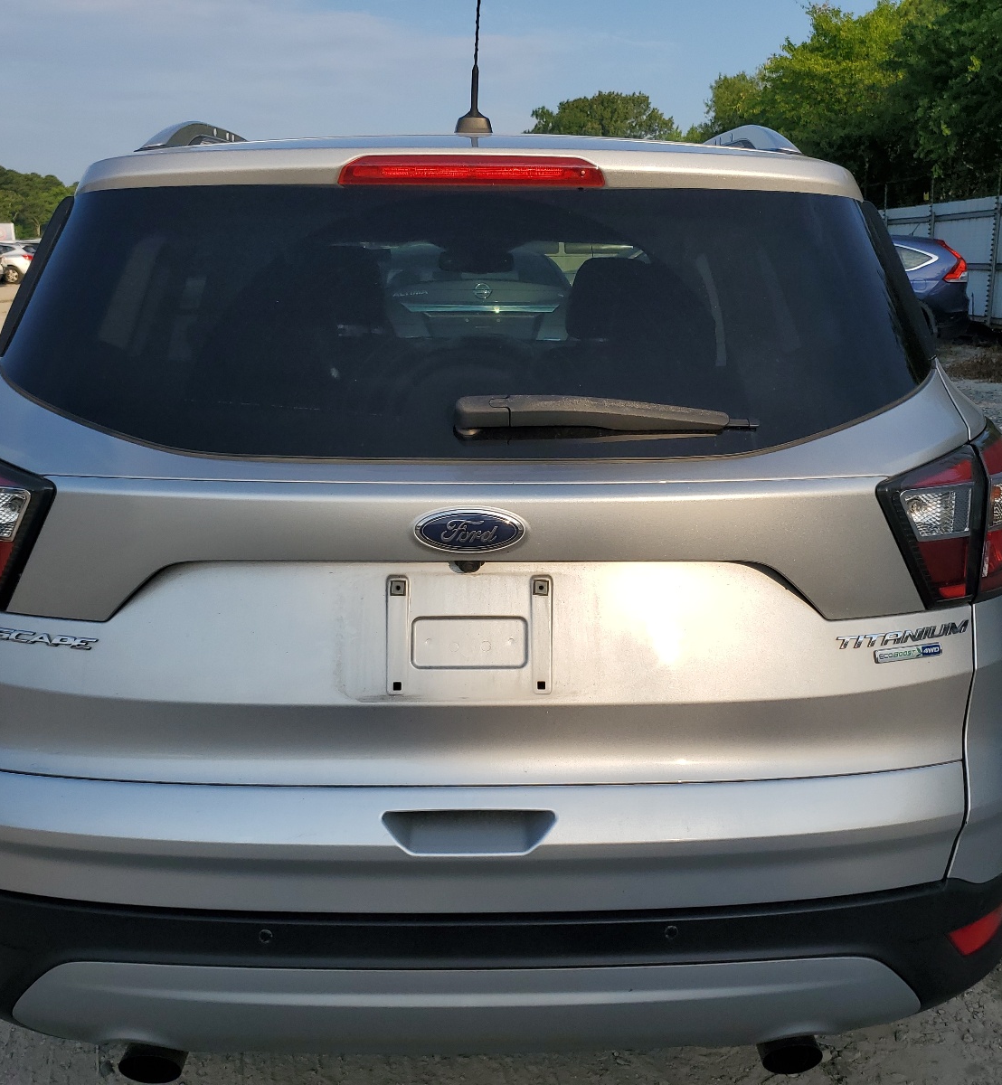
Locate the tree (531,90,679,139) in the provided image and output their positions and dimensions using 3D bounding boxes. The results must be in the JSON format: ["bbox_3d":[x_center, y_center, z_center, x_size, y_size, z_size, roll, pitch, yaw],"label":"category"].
[{"bbox_3d":[7.400,-25.028,76.132,11.000,12.400,10.500,0,15,0],"label":"tree"}]

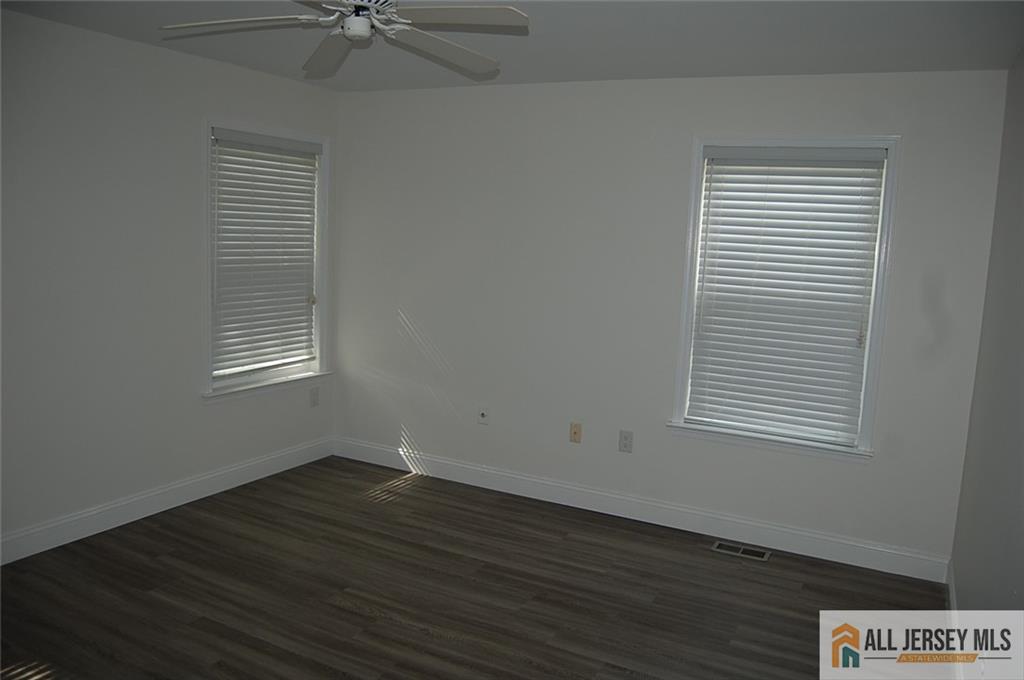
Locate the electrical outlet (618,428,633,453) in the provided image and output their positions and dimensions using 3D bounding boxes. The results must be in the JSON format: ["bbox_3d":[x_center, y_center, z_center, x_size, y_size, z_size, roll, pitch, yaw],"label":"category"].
[{"bbox_3d":[0.646,0.579,4.351,0.074,0.119,0.010,6,9,26],"label":"electrical outlet"}]

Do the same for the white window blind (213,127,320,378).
[{"bbox_3d":[-1.480,-0.525,4.667,0.060,1.388,0.898,6,9,26],"label":"white window blind"}]

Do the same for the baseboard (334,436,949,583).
[{"bbox_3d":[0.426,0.919,4.498,3.734,0.138,0.020,6,9,26],"label":"baseboard"}]

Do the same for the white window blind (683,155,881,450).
[{"bbox_3d":[1.366,-0.234,3.928,0.873,1.469,0.060,6,9,26],"label":"white window blind"}]

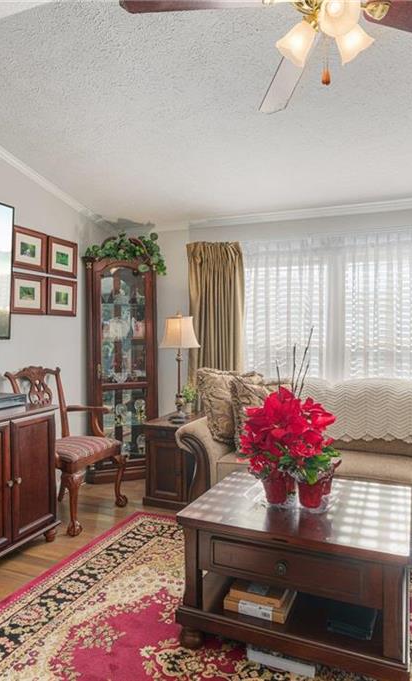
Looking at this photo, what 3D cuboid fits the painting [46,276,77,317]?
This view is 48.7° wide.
[{"bbox_3d":[-1.064,-0.317,3.370,0.020,0.268,0.312,0,1,24],"label":"painting"}]

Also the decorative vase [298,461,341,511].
[{"bbox_3d":[0.466,0.591,1.862,0.165,0.170,0.165,0,1,22],"label":"decorative vase"}]

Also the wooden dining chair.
[{"bbox_3d":[-0.929,0.677,3.067,0.600,0.975,0.600,0,1,22],"label":"wooden dining chair"}]

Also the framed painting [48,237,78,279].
[{"bbox_3d":[-1.062,-0.611,3.372,0.020,0.266,0.312,0,1,24],"label":"framed painting"}]

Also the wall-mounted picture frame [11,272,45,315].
[{"bbox_3d":[-1.233,-0.320,3.206,0.025,0.280,0.320,0,1,22],"label":"wall-mounted picture frame"}]

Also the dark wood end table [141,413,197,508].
[{"bbox_3d":[-0.169,0.871,3.420,0.360,0.575,0.610,0,1,22],"label":"dark wood end table"}]

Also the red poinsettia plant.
[{"bbox_3d":[0.360,0.383,1.854,0.390,0.410,0.340,0,1,24],"label":"red poinsettia plant"}]

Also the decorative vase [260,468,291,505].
[{"bbox_3d":[0.296,0.600,1.879,0.110,0.133,0.110,0,1,24],"label":"decorative vase"}]

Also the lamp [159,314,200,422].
[{"bbox_3d":[-0.194,0.189,3.346,0.280,0.790,0.280,0,1,0],"label":"lamp"}]

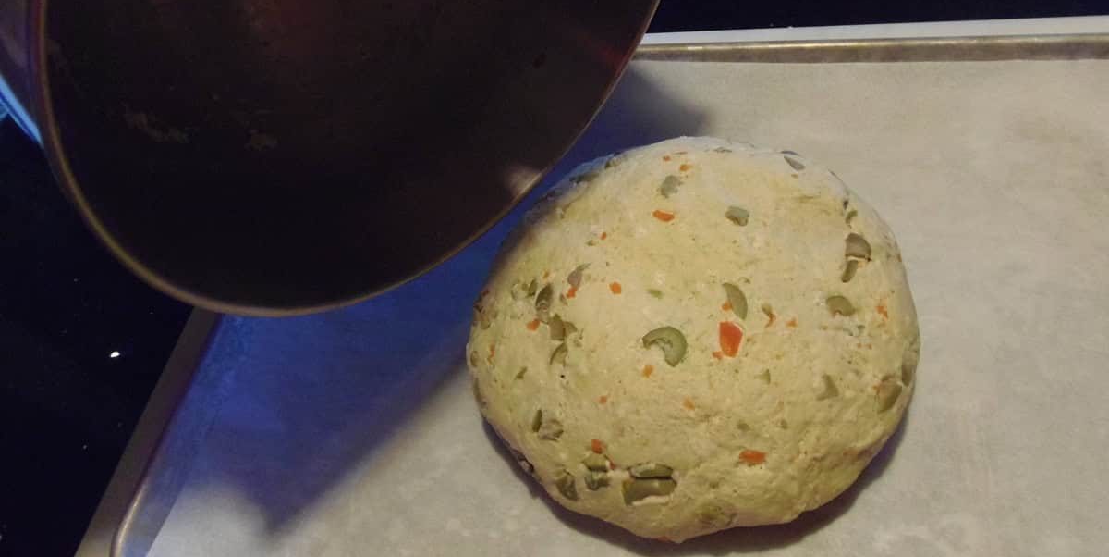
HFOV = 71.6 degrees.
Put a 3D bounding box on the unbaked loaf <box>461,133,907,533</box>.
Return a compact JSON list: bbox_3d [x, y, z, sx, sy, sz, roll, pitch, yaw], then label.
[{"bbox_3d":[0.055,0.013,0.332,0.191,0.070,0.190,-7,57,10],"label":"unbaked loaf"}]

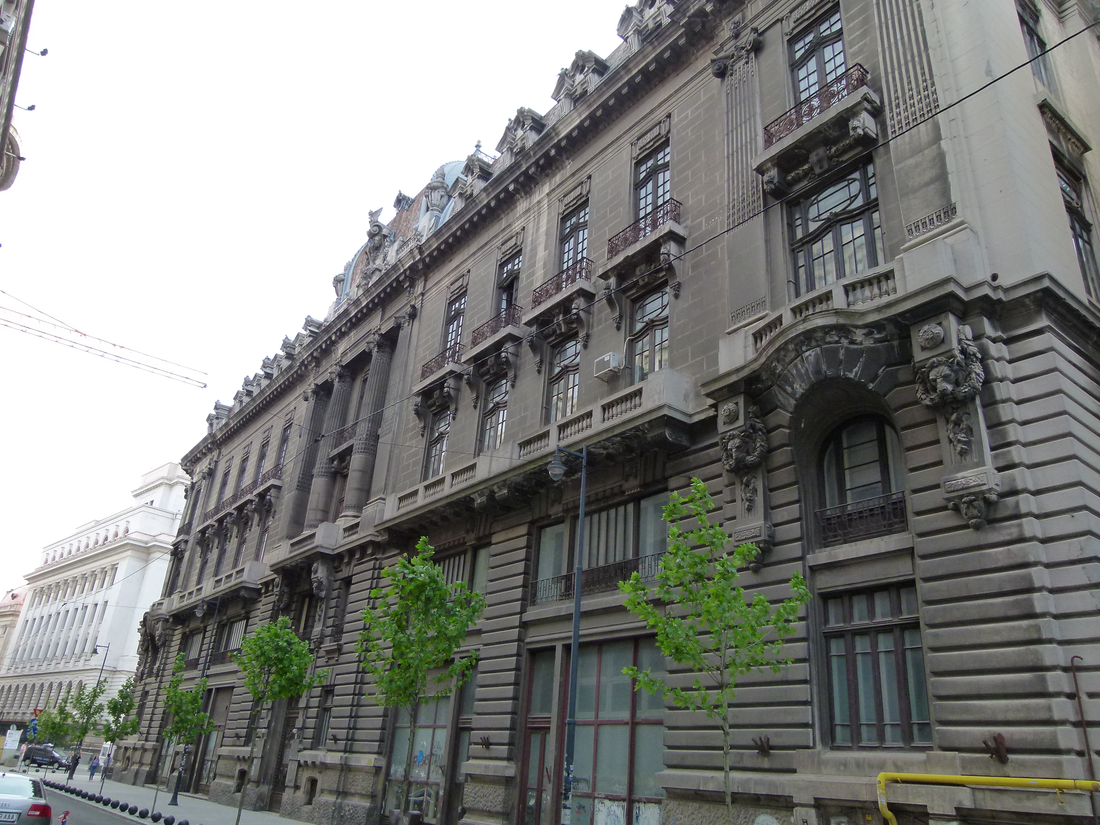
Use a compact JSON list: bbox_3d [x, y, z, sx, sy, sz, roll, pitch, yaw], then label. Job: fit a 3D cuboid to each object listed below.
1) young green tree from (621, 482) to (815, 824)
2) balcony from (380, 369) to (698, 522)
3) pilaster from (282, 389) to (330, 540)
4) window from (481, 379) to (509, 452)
[{"bbox_3d":[2.187,3.790,10.594,2.600,6.400,2.650,4,-25,2],"label":"young green tree"},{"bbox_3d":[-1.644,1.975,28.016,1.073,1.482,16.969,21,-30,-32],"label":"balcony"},{"bbox_3d":[-14.061,3.028,45.942,0.893,9.555,1.470,22,-30,-32],"label":"pilaster"},{"bbox_3d":[-1.995,0.626,30.712,0.307,4.498,1.625,21,-30,-32],"label":"window"}]

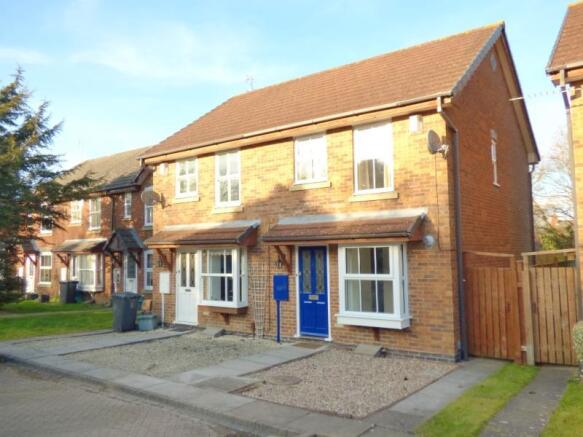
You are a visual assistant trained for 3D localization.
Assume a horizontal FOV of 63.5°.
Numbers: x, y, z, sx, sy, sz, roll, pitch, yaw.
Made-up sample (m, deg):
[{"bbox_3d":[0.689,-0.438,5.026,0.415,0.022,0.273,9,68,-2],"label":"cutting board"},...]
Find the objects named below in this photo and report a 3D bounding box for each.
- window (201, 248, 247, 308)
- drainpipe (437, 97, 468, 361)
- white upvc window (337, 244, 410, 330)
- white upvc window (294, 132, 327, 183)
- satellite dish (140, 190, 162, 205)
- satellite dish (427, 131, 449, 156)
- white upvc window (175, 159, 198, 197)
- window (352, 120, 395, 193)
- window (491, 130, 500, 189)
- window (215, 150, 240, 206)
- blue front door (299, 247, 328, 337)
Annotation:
[{"bbox_3d":[-1.685,1.479,11.823,1.328,1.428,0.422,-4,-4,37],"label":"window"},{"bbox_3d":[2.971,0.212,8.690,0.151,4.828,0.754,-4,-4,37],"label":"drainpipe"},{"bbox_3d":[1.602,1.316,9.354,1.408,1.589,0.422,-4,-4,37],"label":"white upvc window"},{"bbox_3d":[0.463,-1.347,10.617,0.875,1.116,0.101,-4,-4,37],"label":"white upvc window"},{"bbox_3d":[-3.988,-0.614,13.482,0.533,0.463,0.382,2,-4,-38],"label":"satellite dish"},{"bbox_3d":[2.664,-1.413,8.572,0.352,0.463,0.473,-5,-5,45],"label":"satellite dish"},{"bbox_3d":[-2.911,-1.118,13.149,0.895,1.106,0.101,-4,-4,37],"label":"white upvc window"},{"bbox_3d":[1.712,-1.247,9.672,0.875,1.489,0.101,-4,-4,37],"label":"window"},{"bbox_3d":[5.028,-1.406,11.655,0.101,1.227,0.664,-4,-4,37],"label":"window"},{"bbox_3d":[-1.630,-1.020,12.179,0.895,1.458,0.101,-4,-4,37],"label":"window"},{"bbox_3d":[0.507,1.621,10.454,0.835,2.032,0.091,-4,-4,37],"label":"blue front door"}]

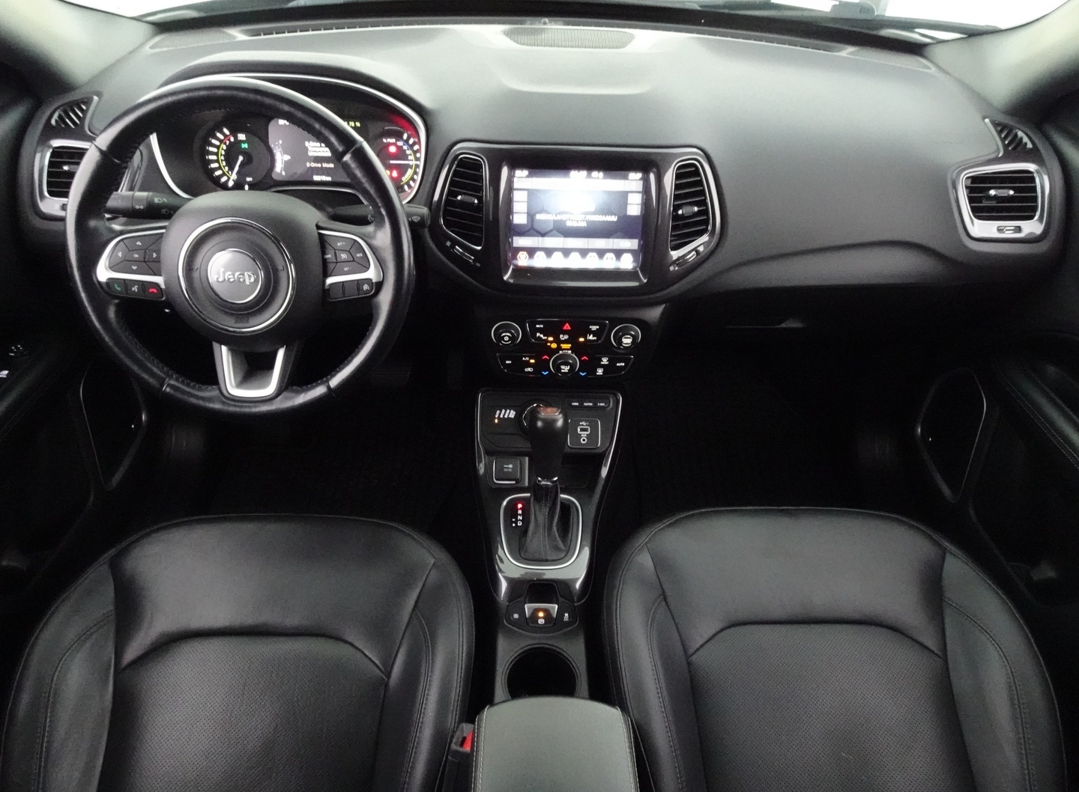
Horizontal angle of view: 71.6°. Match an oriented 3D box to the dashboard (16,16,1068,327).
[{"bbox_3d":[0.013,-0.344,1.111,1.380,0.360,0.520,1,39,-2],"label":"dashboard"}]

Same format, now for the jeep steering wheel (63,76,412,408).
[{"bbox_3d":[-0.330,-0.147,0.834,0.378,0.378,0.110,1,19,-2],"label":"jeep steering wheel"}]

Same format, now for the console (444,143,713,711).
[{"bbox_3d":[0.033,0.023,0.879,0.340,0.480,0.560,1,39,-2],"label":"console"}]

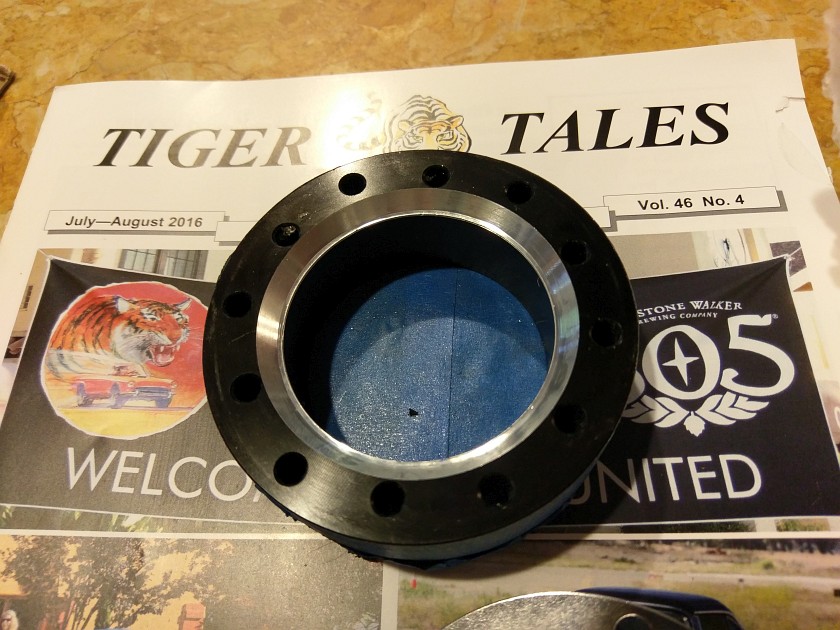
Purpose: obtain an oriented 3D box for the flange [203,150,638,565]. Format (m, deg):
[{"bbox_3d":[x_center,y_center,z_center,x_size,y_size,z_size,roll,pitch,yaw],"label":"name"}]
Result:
[{"bbox_3d":[0.000,0.006,0.135,0.085,0.025,0.085,0,63,6],"label":"flange"}]

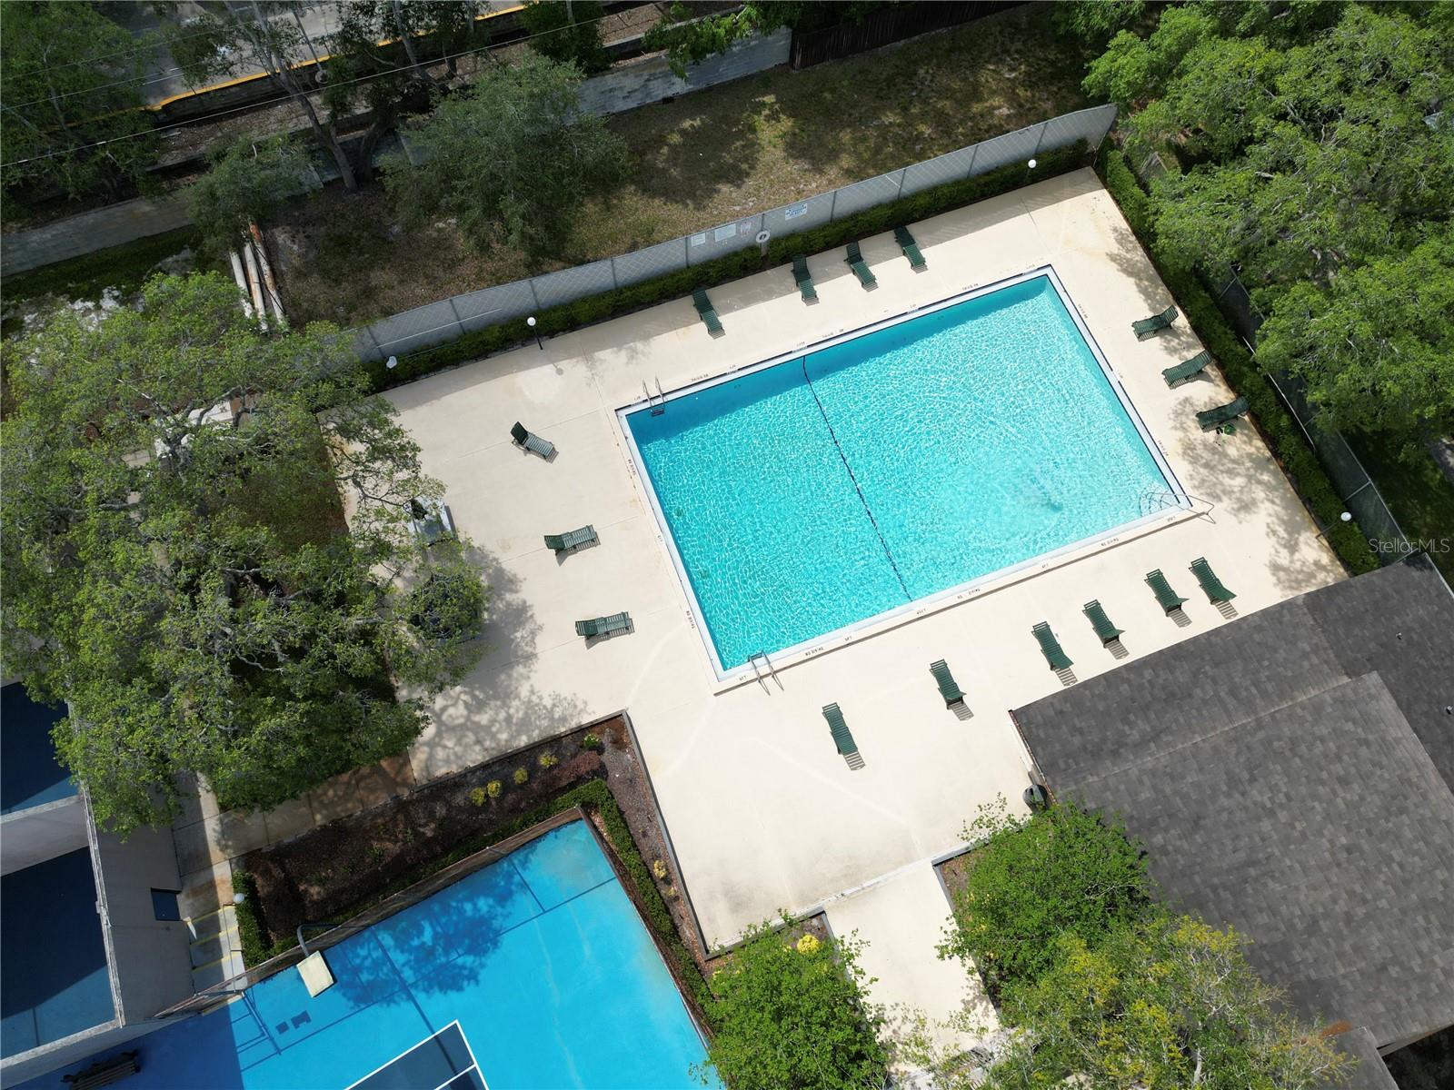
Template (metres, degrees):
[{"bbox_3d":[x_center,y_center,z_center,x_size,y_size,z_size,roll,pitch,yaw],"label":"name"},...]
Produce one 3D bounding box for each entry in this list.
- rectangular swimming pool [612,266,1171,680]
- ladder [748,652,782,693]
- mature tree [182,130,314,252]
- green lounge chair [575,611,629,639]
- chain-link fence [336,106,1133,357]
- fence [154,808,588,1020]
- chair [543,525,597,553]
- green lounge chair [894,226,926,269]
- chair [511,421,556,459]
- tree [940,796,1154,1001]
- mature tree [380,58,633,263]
[{"bbox_3d":[6.455,-3.036,38.618,18.300,1.500,11.100,-20,70,-7],"label":"rectangular swimming pool"},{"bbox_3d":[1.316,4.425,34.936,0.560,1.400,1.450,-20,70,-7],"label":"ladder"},{"bbox_3d":[-18.264,-13.175,39.081,4.500,5.500,4.400,-20,70,-7],"label":"mature tree"},{"bbox_3d":[-4.292,2.817,35.334,1.860,0.720,0.620,-14,69,-5],"label":"green lounge chair"},{"bbox_3d":[0.573,-11.935,39.762,32.600,2.980,0.150,-19,70,-7],"label":"chain-link fence"},{"bbox_3d":[-10.747,11.503,31.794,13.530,2.400,0.120,-25,71,-9],"label":"fence"},{"bbox_3d":[-5.633,-0.227,36.468,1.800,0.820,0.620,-20,70,-7],"label":"chair"},{"bbox_3d":[7.397,-12.086,40.919,0.620,0.800,1.680,-28,71,-10],"label":"green lounge chair"},{"bbox_3d":[-7.320,-3.905,37.823,1.620,0.970,0.620,28,72,11],"label":"chair"},{"bbox_3d":[9.120,10.327,29.473,6.000,6.000,5.600,0,69,1],"label":"tree"},{"bbox_3d":[-8.037,-14.017,37.801,8.600,8.300,7.200,-20,70,-7],"label":"mature tree"}]

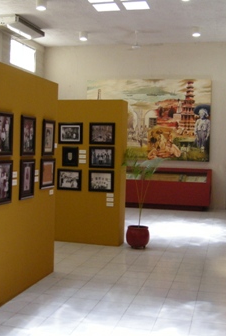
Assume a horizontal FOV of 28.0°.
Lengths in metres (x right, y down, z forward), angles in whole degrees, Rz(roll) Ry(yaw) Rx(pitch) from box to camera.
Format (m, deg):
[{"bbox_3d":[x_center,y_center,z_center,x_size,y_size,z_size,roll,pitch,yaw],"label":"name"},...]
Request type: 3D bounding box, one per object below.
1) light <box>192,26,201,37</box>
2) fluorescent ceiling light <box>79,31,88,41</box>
[{"bbox_3d":[2.008,-3.303,10.911,0.198,0.191,0.198,2,3,14],"label":"light"},{"bbox_3d":[-0.757,-3.410,11.640,0.211,0.191,0.211,1,3,0],"label":"fluorescent ceiling light"}]

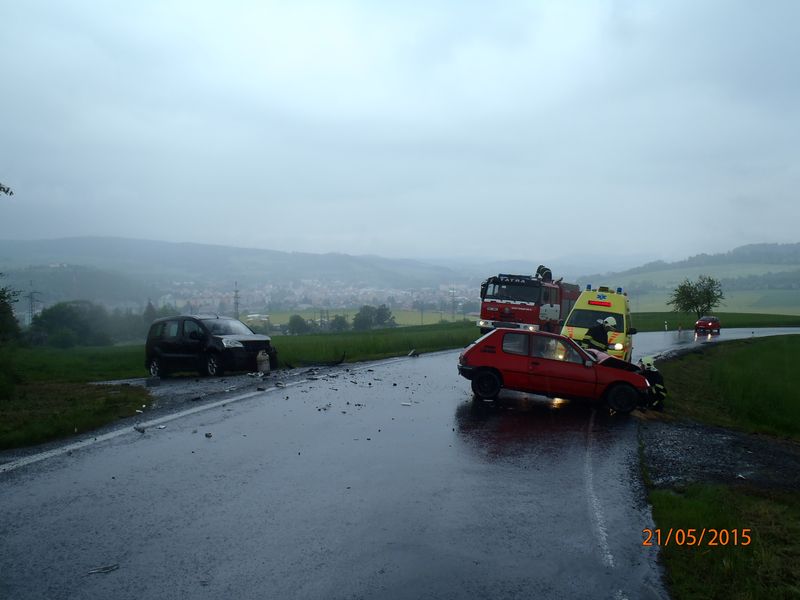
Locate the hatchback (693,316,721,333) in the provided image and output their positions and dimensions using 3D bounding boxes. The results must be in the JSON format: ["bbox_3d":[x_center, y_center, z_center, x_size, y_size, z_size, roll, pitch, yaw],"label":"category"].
[{"bbox_3d":[27.606,2.196,58.000,1.690,1.440,3.950,3,-1,37],"label":"hatchback"}]

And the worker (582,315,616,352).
[{"bbox_3d":[4.020,1.150,13.100,0.700,1.620,0.580,0,-1,21],"label":"worker"}]

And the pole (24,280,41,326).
[{"bbox_3d":[-176.055,2.874,310.000,7.000,25.000,2.500,0,-1,-30],"label":"pole"}]

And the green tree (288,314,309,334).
[{"bbox_3d":[-40.380,10.447,260.000,8.000,9.000,8.000,0,-1,0],"label":"green tree"}]

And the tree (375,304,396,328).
[{"bbox_3d":[-5.826,7.232,260.000,8.600,11.000,8.600,0,-1,0],"label":"tree"}]

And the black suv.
[{"bbox_3d":[-5.310,1.310,18.300,4.350,1.800,1.810,-3,-6,43],"label":"black suv"}]

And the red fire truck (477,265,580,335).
[{"bbox_3d":[6.000,0.530,28.700,2.500,3.050,7.800,3,-1,26],"label":"red fire truck"}]

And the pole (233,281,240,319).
[{"bbox_3d":[-98.238,2.109,390.000,4.600,27.000,3.000,1,0,-14],"label":"pole"}]

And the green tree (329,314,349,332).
[{"bbox_3d":[-21.859,8.530,230.000,7.100,7.200,6.900,1,0,3],"label":"green tree"}]

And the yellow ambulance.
[{"bbox_3d":[6.060,0.820,19.700,1.930,2.500,5.050,5,-1,20],"label":"yellow ambulance"}]

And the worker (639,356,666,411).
[{"bbox_3d":[4.480,1.510,11.750,0.620,0.970,0.550,0,-1,-3],"label":"worker"}]

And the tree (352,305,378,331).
[{"bbox_3d":[-12.262,6.575,230.000,9.300,10.200,9.000,1,0,3],"label":"tree"}]

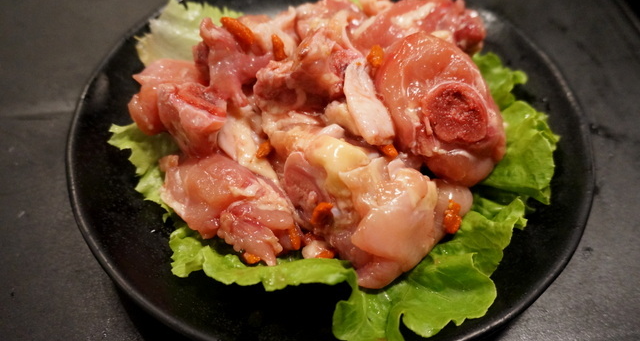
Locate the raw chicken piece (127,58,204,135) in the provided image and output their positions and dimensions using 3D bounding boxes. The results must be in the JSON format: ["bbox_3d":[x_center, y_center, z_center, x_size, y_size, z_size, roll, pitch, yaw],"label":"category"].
[{"bbox_3d":[-0.068,-0.034,0.230,0.040,0.030,0.050,-10,54,-9],"label":"raw chicken piece"}]

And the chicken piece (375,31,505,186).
[{"bbox_3d":[0.051,-0.028,0.216,0.051,0.042,0.074,-13,55,-11],"label":"chicken piece"}]

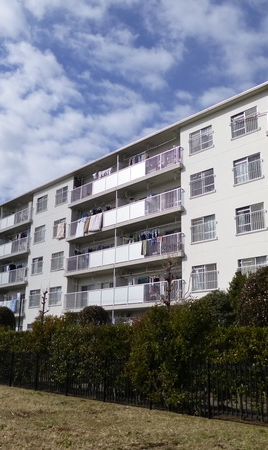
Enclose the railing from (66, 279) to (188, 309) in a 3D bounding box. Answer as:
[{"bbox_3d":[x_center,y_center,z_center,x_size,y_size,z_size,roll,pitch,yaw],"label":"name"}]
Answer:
[{"bbox_3d":[-0.784,4.796,26.818,1.177,1.375,11.209,15,-21,-42],"label":"railing"}]

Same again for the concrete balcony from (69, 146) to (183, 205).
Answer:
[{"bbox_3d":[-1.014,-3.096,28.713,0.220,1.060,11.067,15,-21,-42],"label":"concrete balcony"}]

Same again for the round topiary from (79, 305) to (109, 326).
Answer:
[{"bbox_3d":[-2.037,5.607,20.853,1.800,3.117,1.800,15,-21,-42],"label":"round topiary"}]

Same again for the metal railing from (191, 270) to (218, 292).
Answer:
[{"bbox_3d":[3.713,2.952,21.803,0.170,0.983,1.757,15,-21,-42],"label":"metal railing"}]

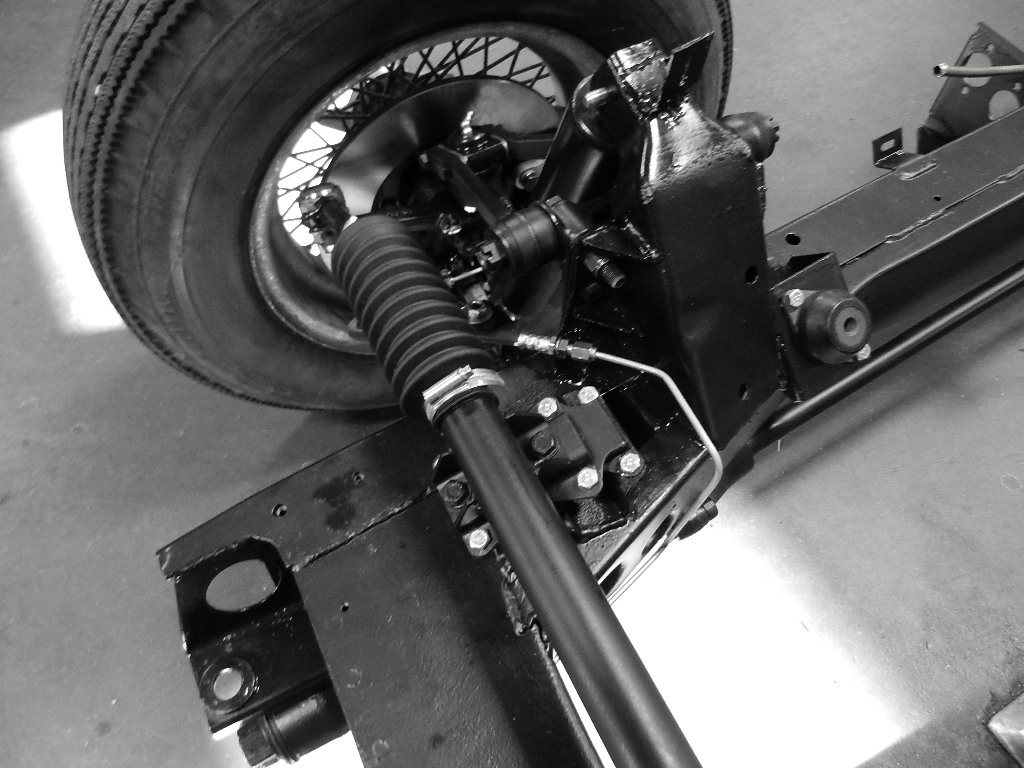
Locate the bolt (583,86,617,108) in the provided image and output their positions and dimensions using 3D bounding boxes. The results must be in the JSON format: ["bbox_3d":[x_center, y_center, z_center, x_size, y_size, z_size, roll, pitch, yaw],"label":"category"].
[{"bbox_3d":[0.063,-0.205,0.530,0.025,0.011,0.011,-29,54,-1],"label":"bolt"}]

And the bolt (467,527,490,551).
[{"bbox_3d":[-0.023,0.110,0.525,0.015,0.008,0.015,-29,54,-1],"label":"bolt"}]

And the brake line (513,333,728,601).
[{"bbox_3d":[0.066,0.038,0.553,0.122,0.076,0.207,-29,54,-1],"label":"brake line"}]

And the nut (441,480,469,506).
[{"bbox_3d":[-0.041,0.079,0.530,0.017,0.010,0.017,-29,54,-1],"label":"nut"}]

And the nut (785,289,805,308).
[{"bbox_3d":[0.233,-0.070,0.610,0.014,0.008,0.014,-30,92,-7],"label":"nut"}]

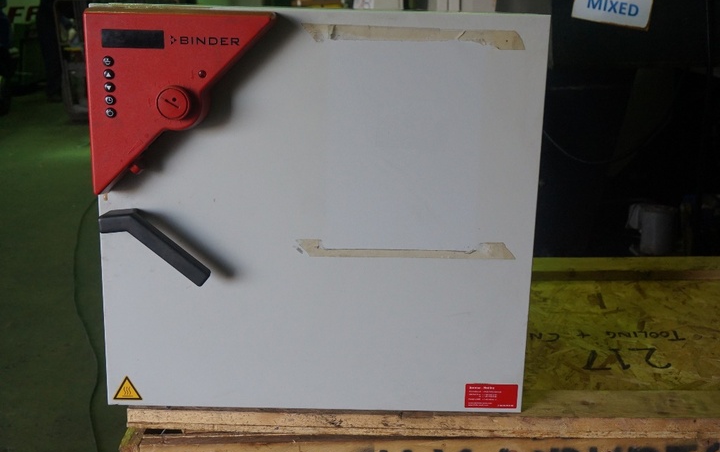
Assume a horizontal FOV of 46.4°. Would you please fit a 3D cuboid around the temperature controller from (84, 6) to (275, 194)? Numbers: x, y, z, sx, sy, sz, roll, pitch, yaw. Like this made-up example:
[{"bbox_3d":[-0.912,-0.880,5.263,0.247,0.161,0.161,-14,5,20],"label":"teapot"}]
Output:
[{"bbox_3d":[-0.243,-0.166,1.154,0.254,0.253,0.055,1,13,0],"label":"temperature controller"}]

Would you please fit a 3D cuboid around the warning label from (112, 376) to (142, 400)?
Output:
[{"bbox_3d":[-0.352,0.247,1.277,0.045,0.039,0.002,1,13,0],"label":"warning label"}]

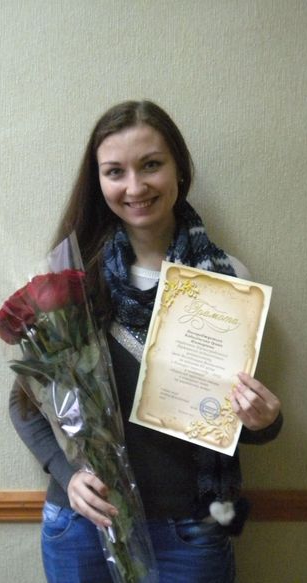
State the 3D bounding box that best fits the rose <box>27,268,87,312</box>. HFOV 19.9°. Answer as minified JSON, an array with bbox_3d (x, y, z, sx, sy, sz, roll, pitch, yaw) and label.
[{"bbox_3d":[-0.166,-0.002,1.480,0.097,0.077,0.090,-11,6,6],"label":"rose"}]

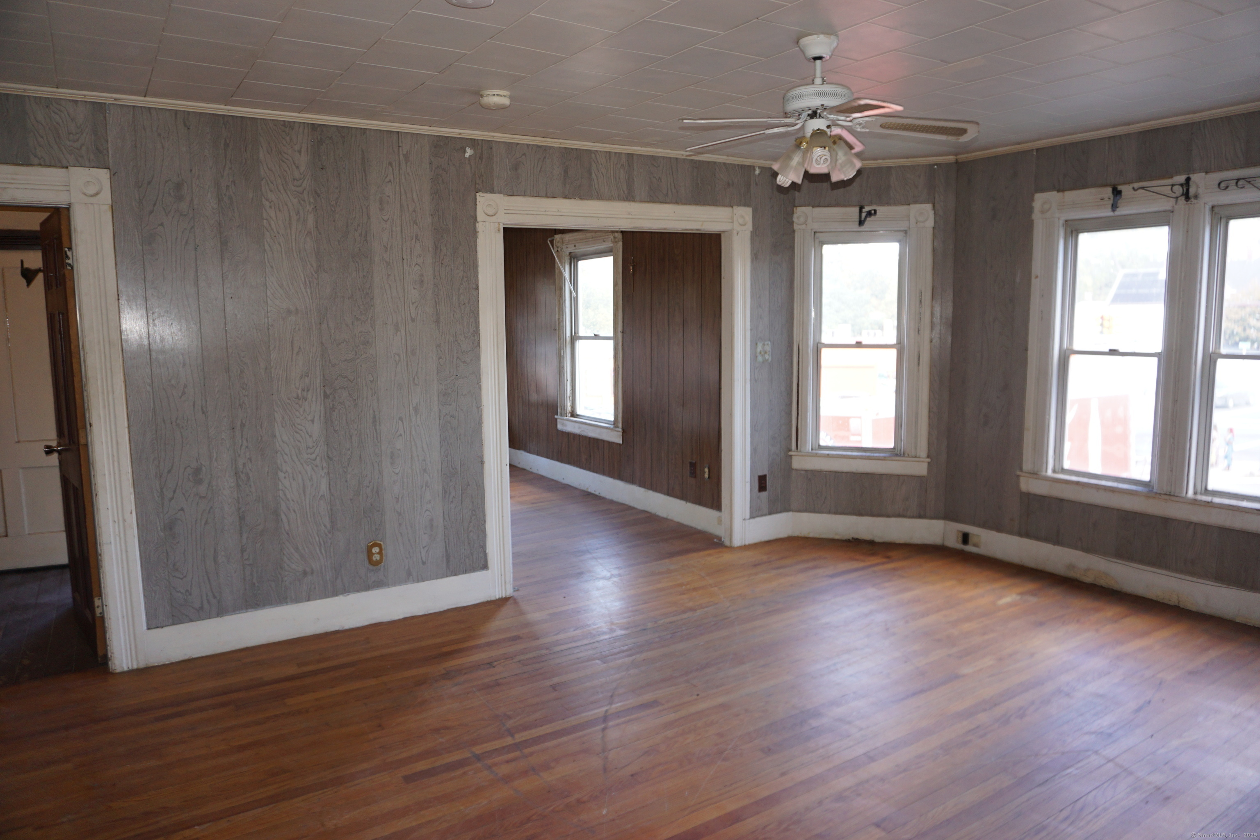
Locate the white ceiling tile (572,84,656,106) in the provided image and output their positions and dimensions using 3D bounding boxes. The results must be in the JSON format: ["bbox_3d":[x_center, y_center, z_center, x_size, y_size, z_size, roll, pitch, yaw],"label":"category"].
[{"bbox_3d":[-0.063,-1.365,3.540,0.305,0.018,0.305,-5,9,-33],"label":"white ceiling tile"}]

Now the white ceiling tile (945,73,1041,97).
[{"bbox_3d":[1.470,-1.355,3.421,0.303,0.016,0.303,-5,9,-33],"label":"white ceiling tile"}]

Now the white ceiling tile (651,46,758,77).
[{"bbox_3d":[0.274,-1.300,3.044,0.302,0.015,0.302,-5,9,-33],"label":"white ceiling tile"}]

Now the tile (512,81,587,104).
[{"bbox_3d":[-0.408,-1.359,3.512,0.305,0.018,0.305,-5,9,-33],"label":"tile"}]

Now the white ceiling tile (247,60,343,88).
[{"bbox_3d":[-1.277,-1.310,3.181,0.305,0.018,0.305,-5,9,-33],"label":"white ceiling tile"}]

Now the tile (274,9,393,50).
[{"bbox_3d":[-0.923,-1.215,2.610,0.303,0.015,0.303,-6,9,-32],"label":"tile"}]

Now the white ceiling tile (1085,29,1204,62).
[{"bbox_3d":[1.787,-1.282,2.892,0.303,0.015,0.303,-6,9,-32],"label":"white ceiling tile"}]

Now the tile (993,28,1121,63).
[{"bbox_3d":[1.461,-1.286,2.888,0.302,0.015,0.302,-5,9,-33],"label":"tile"}]

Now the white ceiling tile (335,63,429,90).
[{"bbox_3d":[-0.938,-1.317,3.223,0.303,0.016,0.303,-5,9,-33],"label":"white ceiling tile"}]

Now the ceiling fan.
[{"bbox_3d":[0.642,-1.025,2.832,1.050,0.480,1.050,-5,9,-31],"label":"ceiling fan"}]

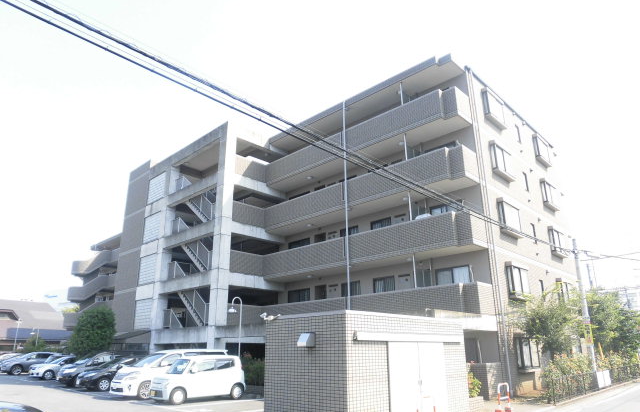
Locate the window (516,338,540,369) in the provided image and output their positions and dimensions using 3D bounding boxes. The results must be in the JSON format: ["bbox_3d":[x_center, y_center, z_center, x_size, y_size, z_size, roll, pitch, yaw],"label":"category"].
[{"bbox_3d":[8.623,6.003,18.218,0.280,1.250,1.830,-17,-25,41],"label":"window"}]

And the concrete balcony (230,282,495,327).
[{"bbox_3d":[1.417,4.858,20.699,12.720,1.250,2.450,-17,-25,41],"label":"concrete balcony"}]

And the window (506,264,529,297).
[{"bbox_3d":[8.625,3.299,19.134,0.280,1.280,1.800,-17,-25,41],"label":"window"}]

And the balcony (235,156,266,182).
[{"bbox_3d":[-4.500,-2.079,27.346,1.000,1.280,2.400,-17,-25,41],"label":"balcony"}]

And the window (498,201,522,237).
[{"bbox_3d":[8.613,0.586,20.039,0.280,1.320,1.830,-17,-25,41],"label":"window"}]

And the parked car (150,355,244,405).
[{"bbox_3d":[-4.628,6.498,16.795,1.475,1.625,3.395,-17,-24,41],"label":"parked car"}]

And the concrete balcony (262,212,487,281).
[{"bbox_3d":[2.001,2.357,22.526,12.880,1.360,2.000,-17,-25,41],"label":"concrete balcony"}]

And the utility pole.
[{"bbox_3d":[13.249,5.176,22.198,0.320,7.300,0.320,-17,-24,41],"label":"utility pole"}]

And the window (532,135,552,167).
[{"bbox_3d":[13.270,-3.286,26.434,0.280,1.360,1.800,-17,-25,41],"label":"window"}]

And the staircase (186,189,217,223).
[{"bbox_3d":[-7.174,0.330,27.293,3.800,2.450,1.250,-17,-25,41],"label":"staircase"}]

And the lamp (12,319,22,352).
[{"bbox_3d":[-30.633,13.950,44.667,0.450,4.900,0.500,-17,-25,41],"label":"lamp"}]

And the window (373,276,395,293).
[{"bbox_3d":[3.171,4.076,21.844,1.270,1.080,0.100,-17,-24,41],"label":"window"}]

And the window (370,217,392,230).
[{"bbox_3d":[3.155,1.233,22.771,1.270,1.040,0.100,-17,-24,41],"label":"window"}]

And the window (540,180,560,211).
[{"bbox_3d":[13.696,-0.666,26.418,0.260,1.460,1.950,-17,-24,41],"label":"window"}]

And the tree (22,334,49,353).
[{"bbox_3d":[-29.486,15.047,45.471,2.350,3.411,2.300,-17,-24,41],"label":"tree"}]

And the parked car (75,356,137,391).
[{"bbox_3d":[-9.806,8.422,22.403,1.720,1.500,4.400,-17,-24,41],"label":"parked car"}]

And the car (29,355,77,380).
[{"bbox_3d":[-17.277,11.073,30.443,1.720,1.470,4.260,-17,-25,41],"label":"car"}]

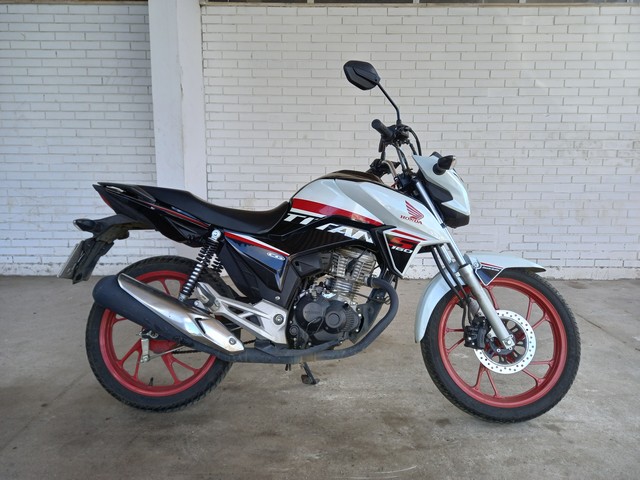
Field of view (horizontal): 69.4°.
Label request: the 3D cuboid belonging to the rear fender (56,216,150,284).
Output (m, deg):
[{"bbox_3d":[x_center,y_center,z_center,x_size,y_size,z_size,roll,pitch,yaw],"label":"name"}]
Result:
[{"bbox_3d":[-0.844,0.039,1.897,0.350,0.280,0.220,1,-7,3],"label":"rear fender"}]

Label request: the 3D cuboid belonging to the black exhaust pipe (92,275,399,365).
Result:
[{"bbox_3d":[-0.255,0.298,1.692,1.100,0.320,0.250,1,-7,3],"label":"black exhaust pipe"}]

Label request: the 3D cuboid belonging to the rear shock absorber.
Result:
[{"bbox_3d":[-0.453,0.104,1.752,0.062,0.320,0.062,26,-5,6],"label":"rear shock absorber"}]

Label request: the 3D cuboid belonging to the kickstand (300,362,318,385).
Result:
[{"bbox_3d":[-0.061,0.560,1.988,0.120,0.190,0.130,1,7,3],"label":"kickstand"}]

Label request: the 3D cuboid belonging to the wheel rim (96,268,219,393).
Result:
[{"bbox_3d":[-0.626,0.368,1.845,0.486,0.486,0.095,1,-7,3],"label":"wheel rim"}]

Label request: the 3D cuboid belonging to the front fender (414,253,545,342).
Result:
[{"bbox_3d":[0.621,0.219,1.797,0.520,0.350,0.150,1,-9,0],"label":"front fender"}]

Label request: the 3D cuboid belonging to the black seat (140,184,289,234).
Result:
[{"bbox_3d":[-0.426,-0.118,1.893,0.640,0.210,0.270,1,-7,3],"label":"black seat"}]

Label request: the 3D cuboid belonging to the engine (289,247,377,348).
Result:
[{"bbox_3d":[0.046,0.236,1.824,0.370,0.420,0.310,1,-7,3],"label":"engine"}]

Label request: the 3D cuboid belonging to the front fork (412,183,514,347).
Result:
[{"bbox_3d":[0.536,0.099,1.815,0.110,0.720,0.210,-28,-7,-4],"label":"front fork"}]

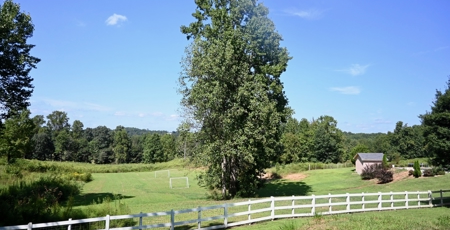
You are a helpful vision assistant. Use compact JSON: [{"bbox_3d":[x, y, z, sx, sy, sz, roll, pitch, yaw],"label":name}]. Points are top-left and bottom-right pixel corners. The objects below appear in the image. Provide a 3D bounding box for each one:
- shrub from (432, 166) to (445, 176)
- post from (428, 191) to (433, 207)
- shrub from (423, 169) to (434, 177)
[{"bbox_3d":[28.814,7.489,40.488,1.620,1.333,1.600,0,-5,0],"label":"shrub"},{"bbox_3d":[15.559,6.389,22.714,0.190,1.231,0.190,0,-5,0],"label":"post"},{"bbox_3d":[27.105,7.791,39.958,1.598,1.051,1.500,0,-5,0],"label":"shrub"}]

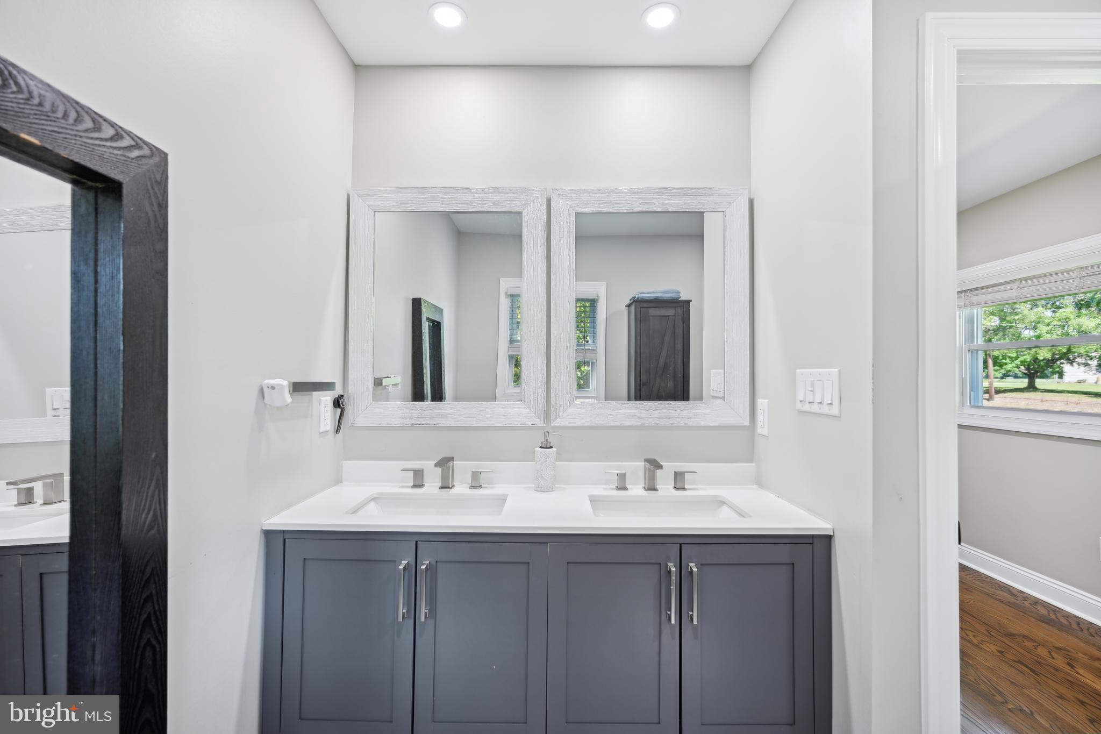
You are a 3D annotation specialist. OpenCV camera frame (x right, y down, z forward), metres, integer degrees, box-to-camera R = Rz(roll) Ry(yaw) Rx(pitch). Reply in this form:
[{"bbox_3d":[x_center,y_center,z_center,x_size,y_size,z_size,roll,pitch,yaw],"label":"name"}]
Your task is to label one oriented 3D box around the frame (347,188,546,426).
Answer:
[{"bbox_3d":[-0.374,-0.221,1.795,0.716,0.870,0.028,0,-1,0],"label":"frame"}]

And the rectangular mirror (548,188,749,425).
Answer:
[{"bbox_3d":[0.364,-0.221,1.795,0.718,0.868,0.028,0,-1,0],"label":"rectangular mirror"}]

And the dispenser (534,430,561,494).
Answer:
[{"bbox_3d":[-0.008,0.327,1.715,0.094,0.205,0.075,0,-1,10],"label":"dispenser"}]

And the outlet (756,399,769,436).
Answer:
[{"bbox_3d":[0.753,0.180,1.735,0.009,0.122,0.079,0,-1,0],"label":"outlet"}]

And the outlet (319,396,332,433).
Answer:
[{"bbox_3d":[-0.764,0.163,1.668,0.009,0.119,0.078,0,-1,0],"label":"outlet"}]

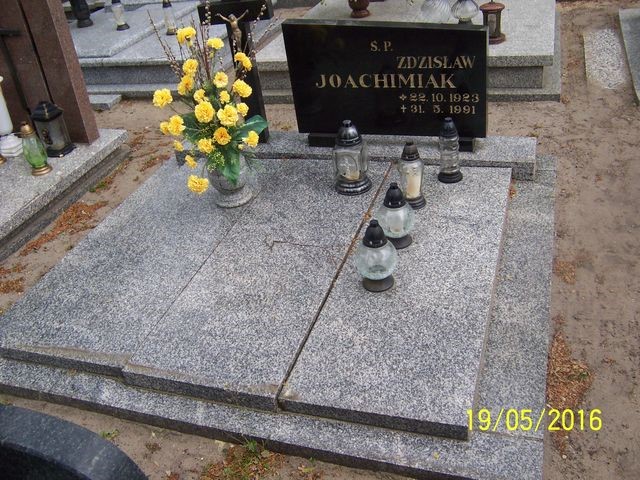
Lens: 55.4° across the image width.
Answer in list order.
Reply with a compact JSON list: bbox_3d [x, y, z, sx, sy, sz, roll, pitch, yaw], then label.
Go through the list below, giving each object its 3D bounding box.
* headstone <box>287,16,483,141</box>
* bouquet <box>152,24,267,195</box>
[{"bbox_3d":[0.296,-0.695,2.752,0.890,0.571,0.080,6,37,19],"label":"headstone"},{"bbox_3d":[-0.410,-0.523,2.456,0.429,0.610,0.348,6,37,19],"label":"bouquet"}]

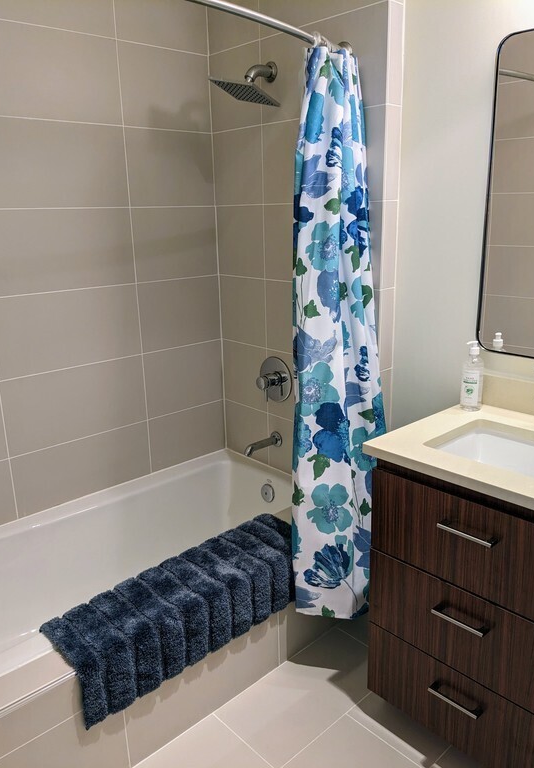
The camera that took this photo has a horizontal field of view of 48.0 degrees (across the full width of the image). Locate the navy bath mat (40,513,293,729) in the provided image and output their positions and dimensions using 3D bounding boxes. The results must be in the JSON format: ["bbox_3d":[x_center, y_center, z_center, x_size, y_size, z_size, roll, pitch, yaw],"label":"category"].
[{"bbox_3d":[-0.246,0.712,1.958,0.917,0.230,0.290,-15,21,-40],"label":"navy bath mat"}]

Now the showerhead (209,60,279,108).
[{"bbox_3d":[-0.072,-1.127,2.236,0.250,0.166,0.240,-15,21,-40],"label":"showerhead"}]

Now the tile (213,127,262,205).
[{"bbox_3d":[-0.120,-0.916,2.546,0.012,0.302,0.320,-15,21,-40],"label":"tile"}]

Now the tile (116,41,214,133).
[{"bbox_3d":[-0.404,-1.195,2.437,0.434,0.302,0.012,-15,21,-40],"label":"tile"}]

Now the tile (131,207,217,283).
[{"bbox_3d":[-0.392,-0.611,2.606,0.434,0.302,0.012,-15,21,-40],"label":"tile"}]

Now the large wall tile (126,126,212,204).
[{"bbox_3d":[-0.400,-0.907,2.535,0.438,0.305,0.010,-15,21,-40],"label":"large wall tile"}]

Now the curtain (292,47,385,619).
[{"bbox_3d":[0.230,-0.131,1.992,0.340,1.840,0.270,-15,21,-40],"label":"curtain"}]

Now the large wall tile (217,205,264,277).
[{"bbox_3d":[-0.116,-0.627,2.645,0.010,0.305,0.323,-15,21,-40],"label":"large wall tile"}]

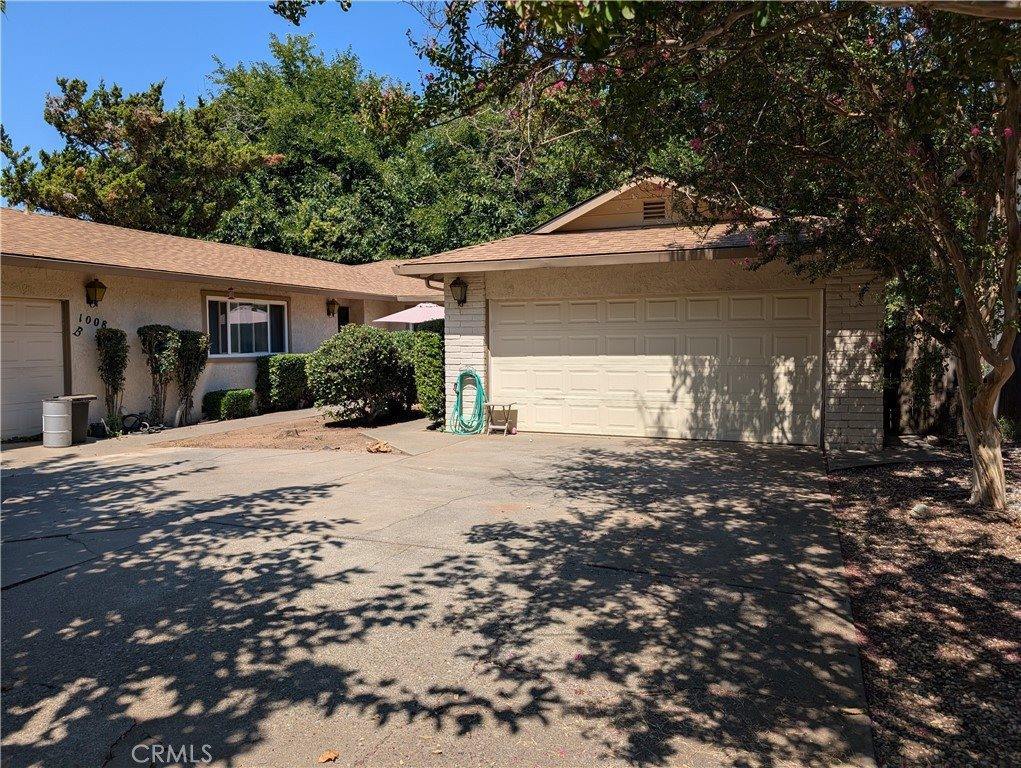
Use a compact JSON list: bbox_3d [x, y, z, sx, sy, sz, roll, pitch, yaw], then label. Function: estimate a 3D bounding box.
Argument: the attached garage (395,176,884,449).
[{"bbox_3d":[2.945,-1.379,12.969,7.300,4.100,6.800,1,4,22],"label":"attached garage"}]

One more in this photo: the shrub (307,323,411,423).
[{"bbox_3d":[-2.836,-0.195,13.050,1.850,1.800,1.800,0,3,0],"label":"shrub"}]

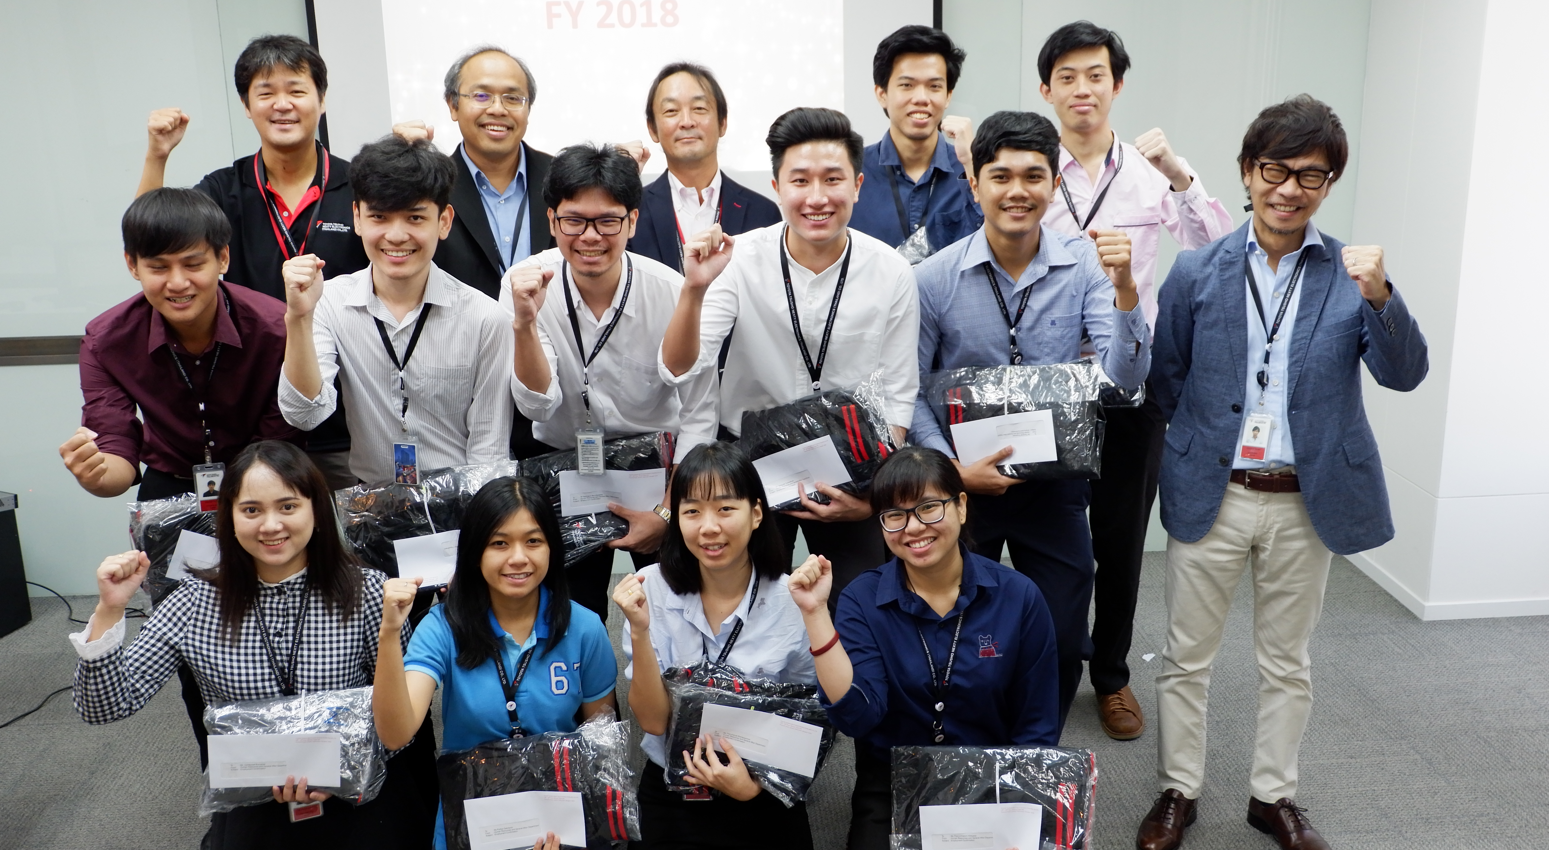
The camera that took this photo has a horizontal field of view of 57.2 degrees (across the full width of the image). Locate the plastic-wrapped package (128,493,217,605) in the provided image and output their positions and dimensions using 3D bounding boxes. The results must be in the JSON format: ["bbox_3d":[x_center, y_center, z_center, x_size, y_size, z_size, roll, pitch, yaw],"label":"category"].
[{"bbox_3d":[-1.135,0.264,2.950,0.360,0.250,0.070,-12,7,-12],"label":"plastic-wrapped package"}]

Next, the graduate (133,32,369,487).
[{"bbox_3d":[-1.191,-0.039,3.574,0.560,1.800,0.420,-5,15,-13],"label":"graduate"}]

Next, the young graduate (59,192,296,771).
[{"bbox_3d":[-1.250,0.228,3.213,0.570,1.500,0.550,-7,16,-21],"label":"young graduate"}]

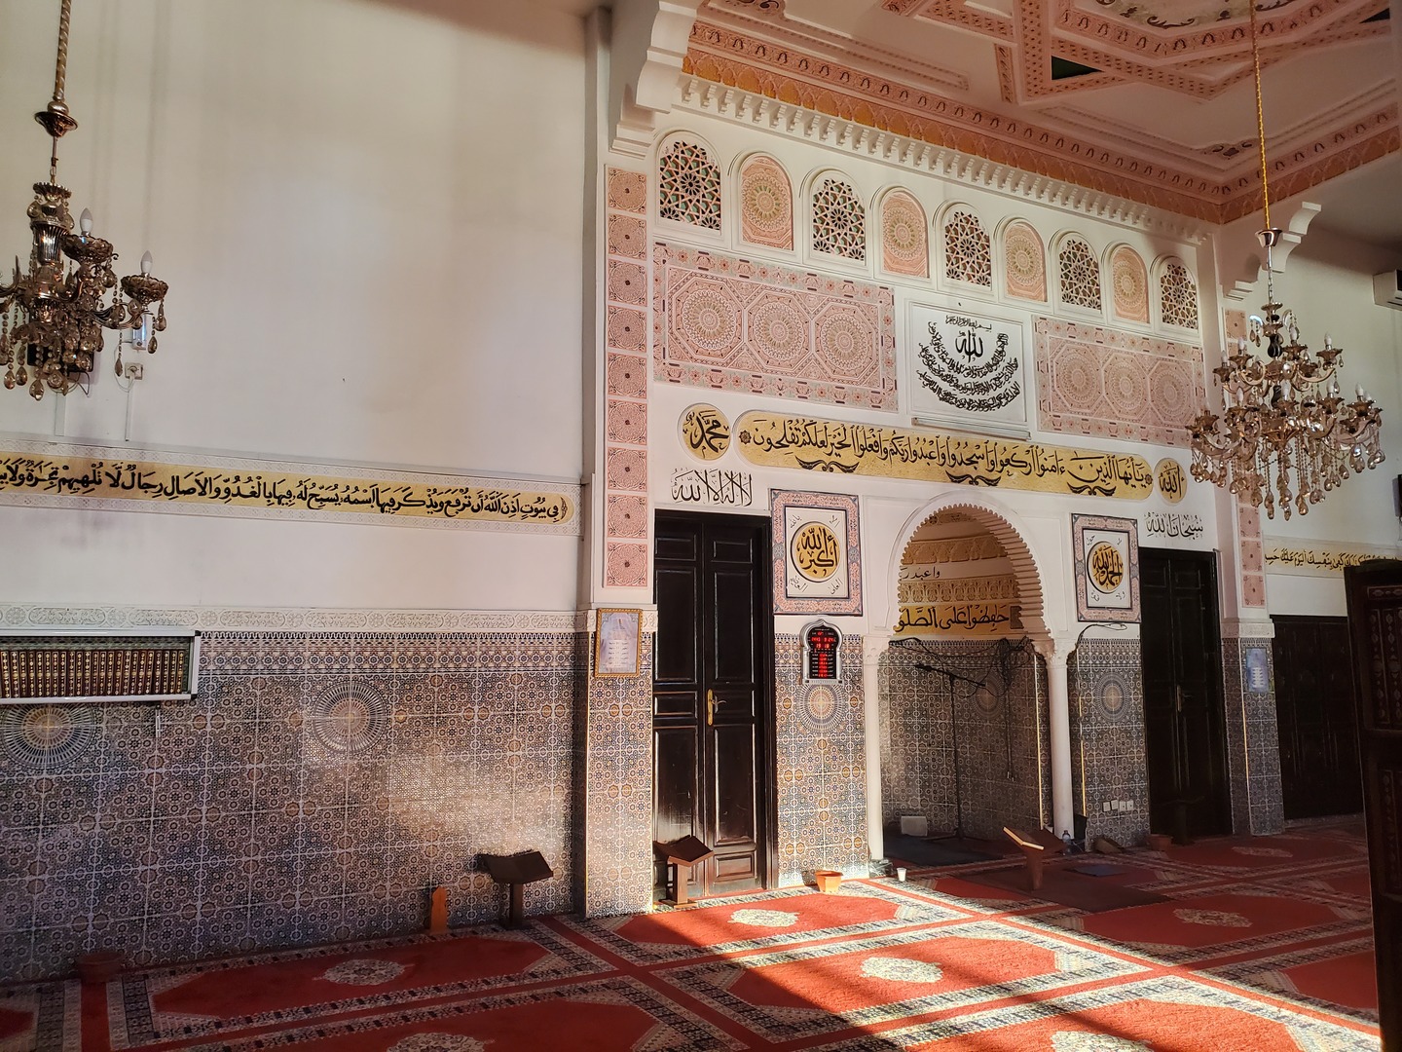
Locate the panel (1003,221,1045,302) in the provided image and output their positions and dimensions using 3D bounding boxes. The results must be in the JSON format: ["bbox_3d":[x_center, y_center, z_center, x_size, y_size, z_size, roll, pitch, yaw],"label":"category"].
[{"bbox_3d":[2.744,-2.246,8.936,0.440,0.680,0.050,4,-8,-26],"label":"panel"}]

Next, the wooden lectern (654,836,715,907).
[{"bbox_3d":[-0.122,2.207,6.720,0.330,0.380,0.280,4,-9,-31],"label":"wooden lectern"}]

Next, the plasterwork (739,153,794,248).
[{"bbox_3d":[0.449,-2.295,7.464,0.427,0.668,0.060,3,-7,-27],"label":"plasterwork"}]

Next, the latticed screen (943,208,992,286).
[{"bbox_3d":[2.187,-2.284,8.676,0.470,0.630,0.060,4,-8,-26],"label":"latticed screen"}]

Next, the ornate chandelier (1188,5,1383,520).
[{"bbox_3d":[3.243,-1.620,5.972,1.080,3.204,1.080,3,-7,-27],"label":"ornate chandelier"}]

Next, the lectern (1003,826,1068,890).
[{"bbox_3d":[2.255,2.256,7.118,0.320,0.380,0.270,1,-8,-11],"label":"lectern"}]

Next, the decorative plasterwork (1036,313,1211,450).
[{"bbox_3d":[3.586,-1.179,8.958,2.016,0.950,0.050,3,-7,-27],"label":"decorative plasterwork"}]

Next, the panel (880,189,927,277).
[{"bbox_3d":[1.530,-2.229,8.021,0.436,0.659,0.060,3,-7,-27],"label":"panel"}]

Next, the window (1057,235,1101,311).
[{"bbox_3d":[3.159,-2.132,8.861,0.482,0.607,0.060,3,-7,-27],"label":"window"}]

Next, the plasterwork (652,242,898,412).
[{"bbox_3d":[0.553,-1.349,7.392,2.007,0.947,0.050,3,-7,-27],"label":"plasterwork"}]

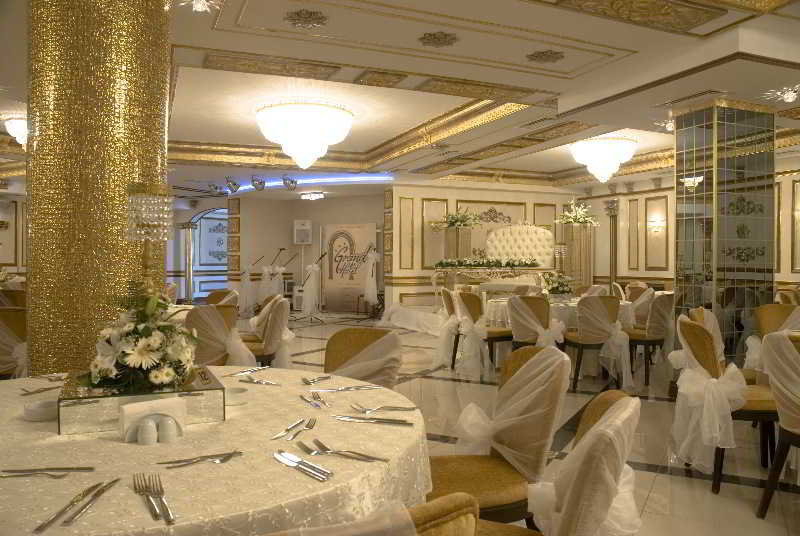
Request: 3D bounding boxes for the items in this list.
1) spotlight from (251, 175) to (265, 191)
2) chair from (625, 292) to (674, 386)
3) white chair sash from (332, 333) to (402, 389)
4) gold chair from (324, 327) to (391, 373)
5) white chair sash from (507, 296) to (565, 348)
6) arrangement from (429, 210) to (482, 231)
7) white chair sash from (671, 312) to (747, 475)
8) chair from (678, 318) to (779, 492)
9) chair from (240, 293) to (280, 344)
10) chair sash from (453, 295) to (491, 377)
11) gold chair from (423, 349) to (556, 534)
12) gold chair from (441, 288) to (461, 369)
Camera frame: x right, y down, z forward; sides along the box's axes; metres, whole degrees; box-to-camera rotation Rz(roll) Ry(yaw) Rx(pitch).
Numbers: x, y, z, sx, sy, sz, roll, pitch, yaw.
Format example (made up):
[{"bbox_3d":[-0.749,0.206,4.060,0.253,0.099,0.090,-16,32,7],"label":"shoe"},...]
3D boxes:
[{"bbox_3d":[-2.605,-1.563,10.984,0.250,0.290,0.270,0,1,-9],"label":"spotlight"},{"bbox_3d":[2.540,0.717,6.338,0.480,0.910,0.580,-1,1,-45],"label":"chair"},{"bbox_3d":[-0.173,0.672,2.880,0.450,0.710,0.220,0,1,30],"label":"white chair sash"},{"bbox_3d":[-0.310,0.755,2.768,0.480,0.910,0.580,0,1,25],"label":"gold chair"},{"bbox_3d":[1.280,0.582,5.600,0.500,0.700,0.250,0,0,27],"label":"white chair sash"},{"bbox_3d":[1.099,-0.944,11.691,0.980,0.420,0.750,0,1,-11],"label":"arrangement"},{"bbox_3d":[1.672,0.697,3.261,0.280,0.820,0.470,0,1,6],"label":"white chair sash"},{"bbox_3d":[1.960,0.748,3.458,0.580,0.910,0.480,0,1,2],"label":"chair"},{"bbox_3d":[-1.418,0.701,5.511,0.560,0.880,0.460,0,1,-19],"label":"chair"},{"bbox_3d":[0.730,0.686,6.220,0.270,0.840,0.440,0,0,-30],"label":"chair sash"},{"bbox_3d":[0.227,0.743,2.111,0.560,0.890,0.470,0,1,-18],"label":"gold chair"},{"bbox_3d":[0.790,0.682,6.900,0.550,0.880,0.470,0,0,-15],"label":"gold chair"}]

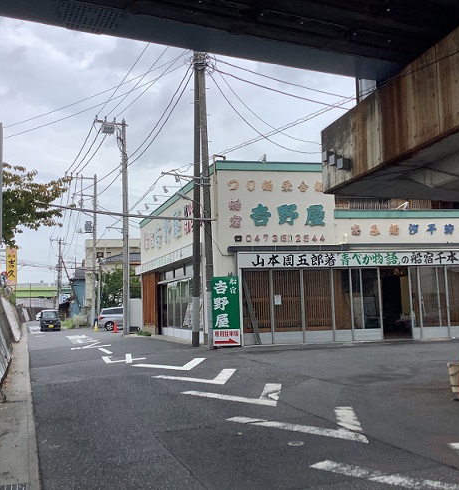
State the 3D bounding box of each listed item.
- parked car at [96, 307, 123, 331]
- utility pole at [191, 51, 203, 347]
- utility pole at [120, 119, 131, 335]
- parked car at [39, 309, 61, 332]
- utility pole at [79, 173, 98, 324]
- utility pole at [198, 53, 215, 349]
[{"bbox_3d":[-6.717,4.970,39.696,4.650,1.590,1.770,0,-6,-16],"label":"parked car"},{"bbox_3d":[-1.090,-1.794,19.317,0.300,10.200,0.300,0,-6,-15],"label":"utility pole"},{"bbox_3d":[-5.747,-1.112,32.108,0.340,11.990,0.340,0,-6,-15],"label":"utility pole"},{"bbox_3d":[-13.758,5.745,44.866,1.475,1.630,3.395,1,-6,-20],"label":"parked car"},{"bbox_3d":[-10.918,0.340,47.129,0.360,12.410,0.360,0,-6,-15],"label":"utility pole"},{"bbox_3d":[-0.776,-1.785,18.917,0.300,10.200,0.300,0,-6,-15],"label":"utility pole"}]

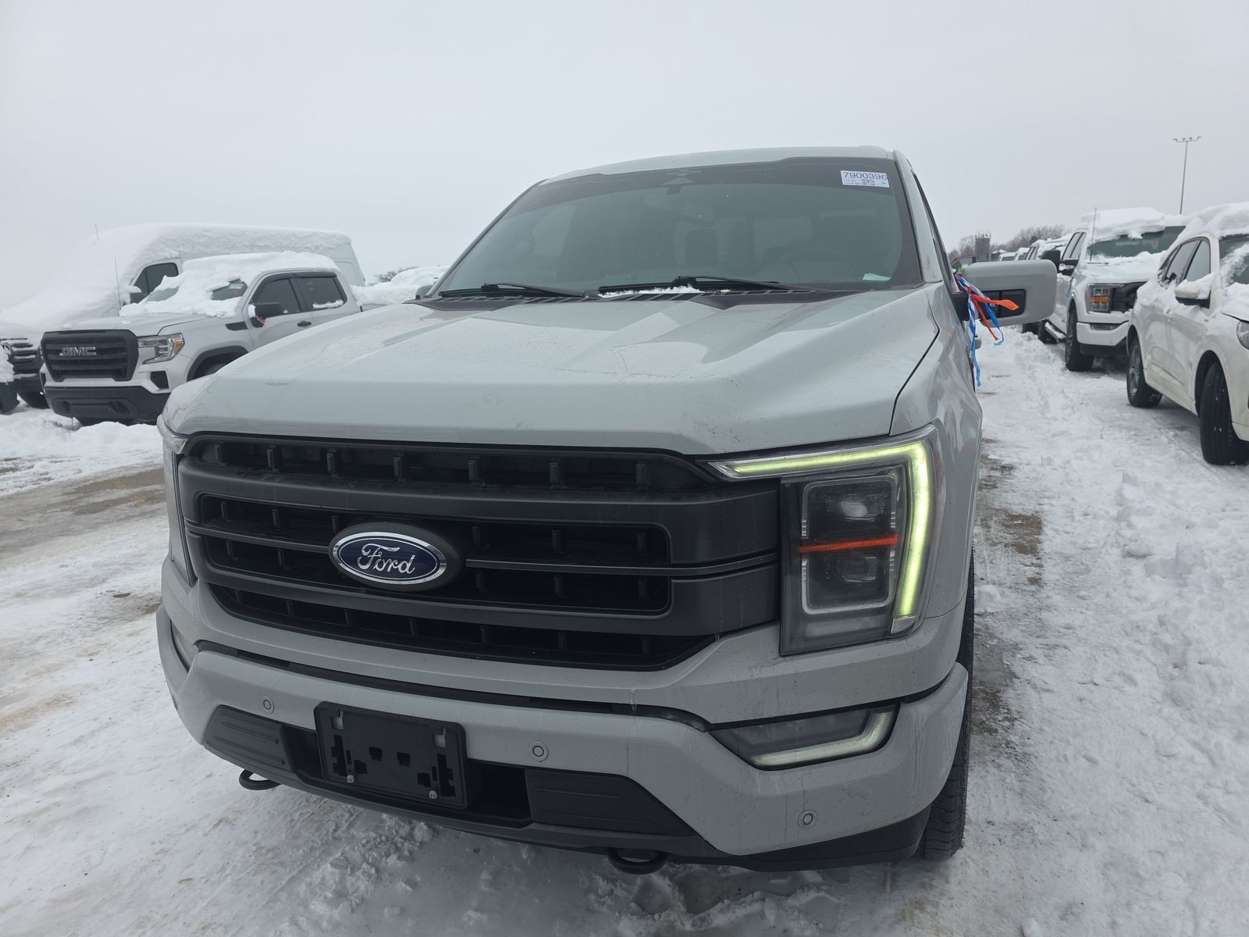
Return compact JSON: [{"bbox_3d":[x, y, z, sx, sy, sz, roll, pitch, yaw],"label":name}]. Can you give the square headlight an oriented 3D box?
[{"bbox_3d":[0.360,0.120,1.465,0.360,0.395,0.280,0,12,9],"label":"square headlight"}]

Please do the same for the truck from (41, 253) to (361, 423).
[{"bbox_3d":[-4.984,-1.791,11.398,2.060,2.000,5.870,1,12,12],"label":"truck"}]

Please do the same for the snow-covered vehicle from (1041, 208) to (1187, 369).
[{"bbox_3d":[7.677,-2.663,12.619,2.050,2.030,5.890,3,13,21],"label":"snow-covered vehicle"}]

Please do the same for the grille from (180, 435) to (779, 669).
[{"bbox_3d":[-0.389,0.146,1.543,1.333,0.384,0.192,3,13,21],"label":"grille"}]

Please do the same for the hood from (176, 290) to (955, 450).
[{"bbox_3d":[-0.180,-0.293,2.049,1.737,0.258,1.343,3,13,21],"label":"hood"}]

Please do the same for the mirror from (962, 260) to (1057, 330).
[{"bbox_3d":[1.202,-0.541,2.595,0.273,0.207,0.202,3,13,21],"label":"mirror"}]

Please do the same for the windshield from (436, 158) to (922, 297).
[{"bbox_3d":[0.167,-0.850,2.909,1.666,0.172,1.030,3,44,21],"label":"windshield"}]

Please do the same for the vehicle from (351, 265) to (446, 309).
[{"bbox_3d":[-4.116,-3.249,18.000,2.000,1.950,5.400,1,12,12],"label":"vehicle"}]

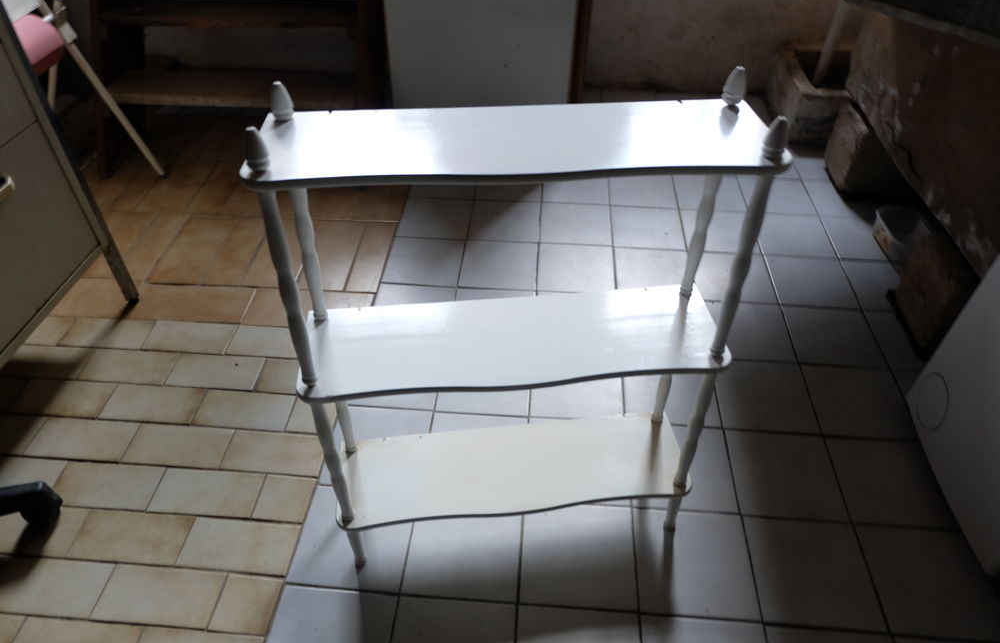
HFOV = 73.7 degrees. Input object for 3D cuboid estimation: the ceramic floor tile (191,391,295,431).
[{"bbox_3d":[-0.543,0.193,1.421,0.198,0.009,0.097,3,44,3],"label":"ceramic floor tile"}]

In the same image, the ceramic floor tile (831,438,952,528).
[{"bbox_3d":[0.761,0.313,1.301,0.198,0.009,0.198,3,43,4],"label":"ceramic floor tile"}]

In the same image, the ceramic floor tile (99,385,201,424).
[{"bbox_3d":[-0.740,0.179,1.424,0.197,0.010,0.097,3,44,3],"label":"ceramic floor tile"}]

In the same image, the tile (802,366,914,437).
[{"bbox_3d":[0.778,0.175,1.448,0.198,0.009,0.198,3,43,4],"label":"tile"}]

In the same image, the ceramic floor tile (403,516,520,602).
[{"bbox_3d":[-0.062,0.405,1.202,0.199,0.009,0.199,3,44,3],"label":"ceramic floor tile"}]

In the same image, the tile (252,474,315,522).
[{"bbox_3d":[-0.409,0.340,1.273,0.096,0.009,0.097,3,43,4],"label":"tile"}]

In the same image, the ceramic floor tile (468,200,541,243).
[{"bbox_3d":[0.017,-0.285,1.912,0.197,0.010,0.197,3,44,3],"label":"ceramic floor tile"}]

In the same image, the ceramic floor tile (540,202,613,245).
[{"bbox_3d":[0.220,-0.278,1.929,0.200,0.010,0.201,3,44,3],"label":"ceramic floor tile"}]

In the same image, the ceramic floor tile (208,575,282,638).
[{"bbox_3d":[-0.426,0.480,1.127,0.095,0.010,0.093,3,44,3],"label":"ceramic floor tile"}]

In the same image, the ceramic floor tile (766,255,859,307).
[{"bbox_3d":[0.813,-0.099,1.741,0.196,0.010,0.201,3,44,3],"label":"ceramic floor tile"}]

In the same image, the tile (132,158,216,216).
[{"bbox_3d":[-0.983,-0.412,2.043,0.147,0.010,0.294,2,44,1],"label":"tile"}]

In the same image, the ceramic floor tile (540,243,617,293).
[{"bbox_3d":[0.201,-0.136,1.757,0.197,0.010,0.197,3,44,3],"label":"ceramic floor tile"}]

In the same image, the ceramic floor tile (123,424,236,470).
[{"bbox_3d":[-0.653,0.258,1.361,0.199,0.010,0.091,3,44,3],"label":"ceramic floor tile"}]

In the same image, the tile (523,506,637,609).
[{"bbox_3d":[0.140,0.419,1.193,0.202,0.010,0.192,3,44,3],"label":"tile"}]

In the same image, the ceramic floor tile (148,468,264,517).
[{"bbox_3d":[-0.560,0.332,1.282,0.199,0.009,0.096,3,43,4],"label":"ceramic floor tile"}]

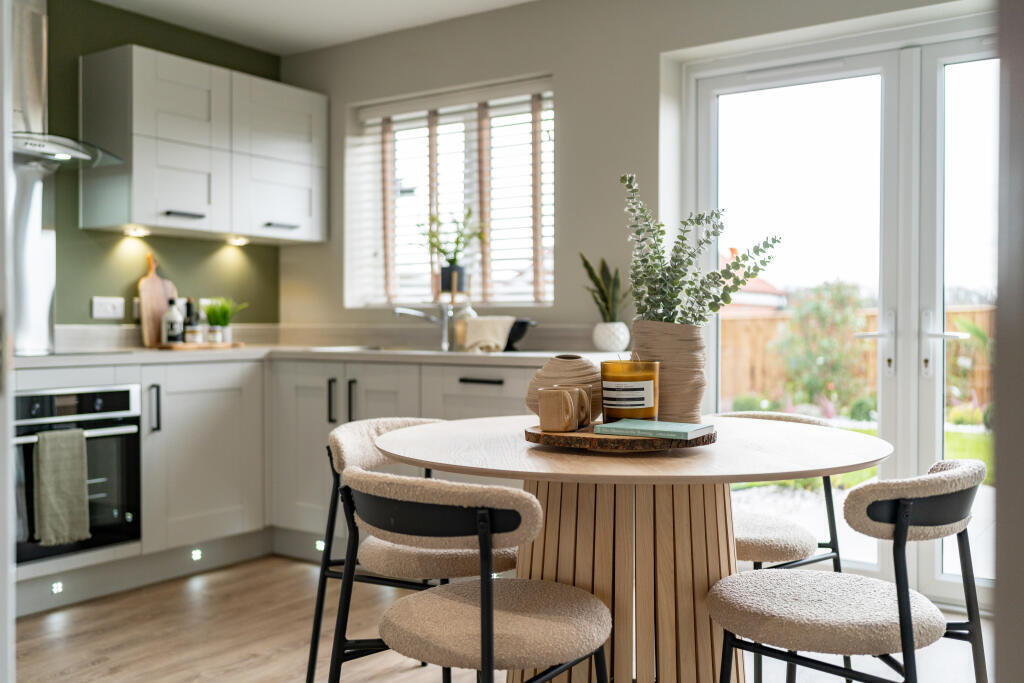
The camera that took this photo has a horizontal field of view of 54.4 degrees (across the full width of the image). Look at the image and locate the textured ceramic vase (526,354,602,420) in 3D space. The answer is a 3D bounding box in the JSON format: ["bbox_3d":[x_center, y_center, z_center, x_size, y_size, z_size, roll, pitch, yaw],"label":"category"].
[{"bbox_3d":[0.123,0.105,2.210,0.187,0.145,0.187,0,1,3],"label":"textured ceramic vase"}]

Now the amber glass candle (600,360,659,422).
[{"bbox_3d":[0.273,0.119,2.300,0.132,0.143,0.132,0,1,10],"label":"amber glass candle"}]

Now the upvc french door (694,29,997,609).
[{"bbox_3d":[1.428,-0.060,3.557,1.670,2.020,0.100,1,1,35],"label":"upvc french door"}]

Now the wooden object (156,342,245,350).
[{"bbox_3d":[-1.372,0.022,4.432,0.270,0.022,0.380,1,1,35],"label":"wooden object"}]

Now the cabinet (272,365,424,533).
[{"bbox_3d":[-0.523,0.438,4.258,0.825,0.720,0.580,1,1,34],"label":"cabinet"}]

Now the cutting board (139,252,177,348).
[{"bbox_3d":[-1.577,-0.184,4.470,0.024,0.435,0.205,-11,-6,35],"label":"cutting board"}]

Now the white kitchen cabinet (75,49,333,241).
[{"bbox_3d":[-1.362,-0.838,4.541,0.363,0.720,1.080,1,1,35],"label":"white kitchen cabinet"}]

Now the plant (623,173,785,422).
[{"bbox_3d":[0.456,-0.092,2.410,0.385,0.630,0.300,0,1,0],"label":"plant"}]

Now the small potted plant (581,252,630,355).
[{"bbox_3d":[0.367,-0.153,3.865,0.200,0.385,0.180,0,1,5],"label":"small potted plant"}]

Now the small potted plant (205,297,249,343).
[{"bbox_3d":[-1.308,-0.096,4.560,0.190,0.215,0.160,0,1,-16],"label":"small potted plant"}]

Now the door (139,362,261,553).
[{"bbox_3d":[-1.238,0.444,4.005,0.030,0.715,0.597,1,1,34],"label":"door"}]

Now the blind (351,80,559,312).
[{"bbox_3d":[-0.239,-0.641,4.572,1.170,0.925,0.065,1,1,34],"label":"blind"}]

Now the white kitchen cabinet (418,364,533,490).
[{"bbox_3d":[0.067,0.443,3.860,0.600,0.720,0.580,1,1,34],"label":"white kitchen cabinet"}]

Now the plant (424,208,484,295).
[{"bbox_3d":[-0.259,-0.409,4.480,0.270,0.390,0.230,0,1,-3],"label":"plant"}]

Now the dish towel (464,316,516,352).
[{"bbox_3d":[-0.087,-0.029,4.022,0.185,0.145,0.110,1,1,35],"label":"dish towel"}]

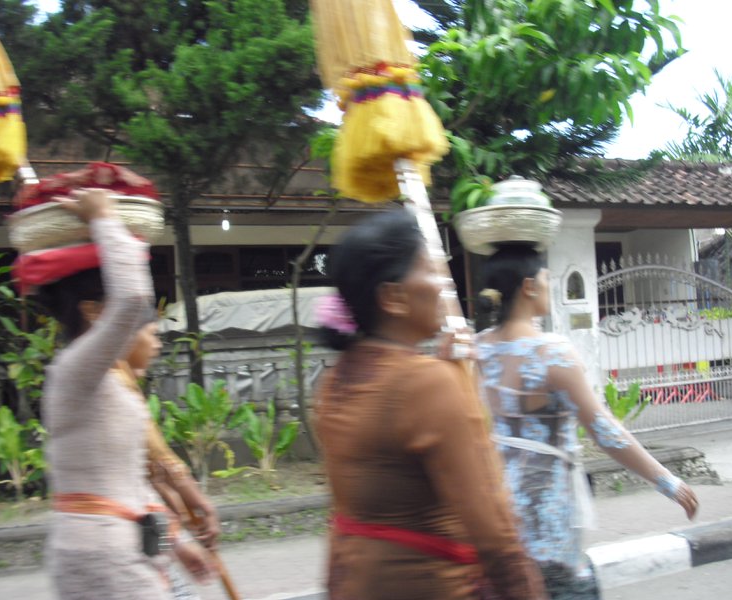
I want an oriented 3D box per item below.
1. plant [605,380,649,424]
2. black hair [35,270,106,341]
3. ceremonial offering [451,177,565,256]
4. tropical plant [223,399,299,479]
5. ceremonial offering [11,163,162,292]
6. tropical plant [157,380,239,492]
[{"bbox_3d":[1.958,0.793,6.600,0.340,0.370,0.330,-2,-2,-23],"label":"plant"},{"bbox_3d":[-0.766,0.007,2.300,0.200,0.210,0.170,-2,-2,-23],"label":"black hair"},{"bbox_3d":[0.462,-0.274,2.850,0.345,0.235,0.345,-3,-2,0],"label":"ceremonial offering"},{"bbox_3d":[-0.679,0.891,5.650,0.480,0.510,0.450,-2,-2,-23],"label":"tropical plant"},{"bbox_3d":[-0.735,-0.192,2.300,0.395,0.320,0.380,-3,-2,0],"label":"ceremonial offering"},{"bbox_3d":[-1.017,0.818,5.300,0.500,0.650,0.480,-2,-2,-23],"label":"tropical plant"}]

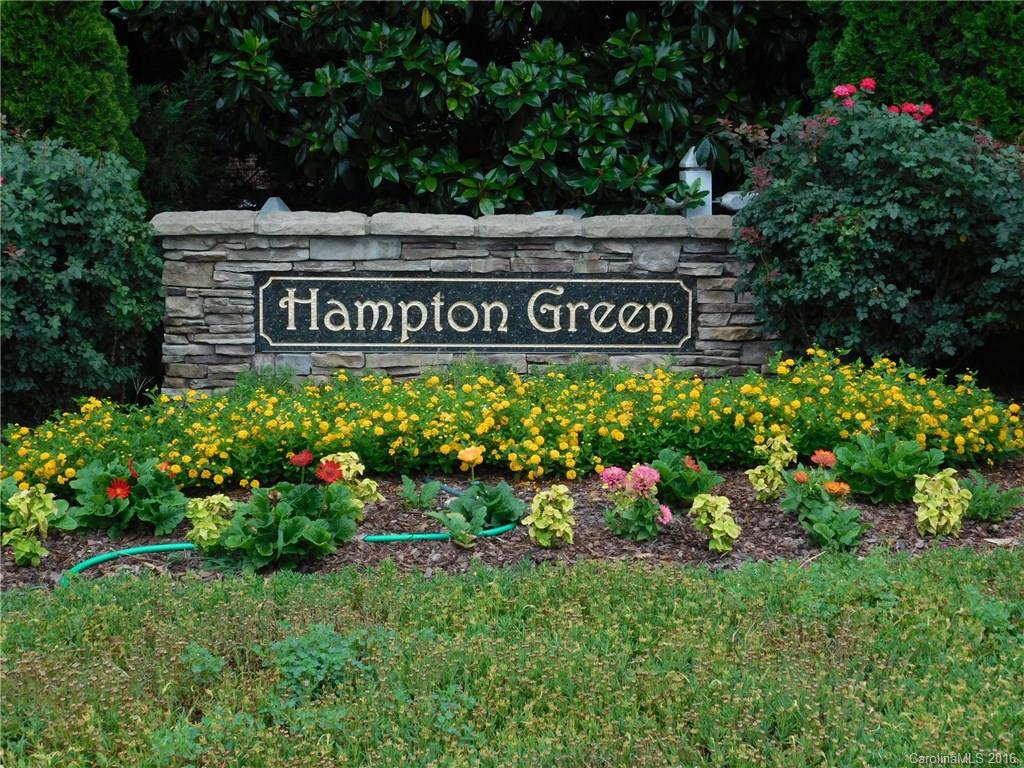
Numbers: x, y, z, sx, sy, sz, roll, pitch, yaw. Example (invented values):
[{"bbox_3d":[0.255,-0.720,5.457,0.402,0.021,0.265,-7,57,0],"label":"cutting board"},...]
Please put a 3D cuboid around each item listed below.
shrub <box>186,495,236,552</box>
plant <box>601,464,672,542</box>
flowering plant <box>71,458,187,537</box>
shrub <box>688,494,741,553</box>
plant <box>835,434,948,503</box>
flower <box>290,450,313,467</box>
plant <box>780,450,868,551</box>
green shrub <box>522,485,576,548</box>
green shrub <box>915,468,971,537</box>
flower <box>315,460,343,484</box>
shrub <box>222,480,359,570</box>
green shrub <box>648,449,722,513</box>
[{"bbox_3d":[-1.090,0.506,5.470,0.192,0.196,0.180,0,7,0],"label":"shrub"},{"bbox_3d":[0.460,0.441,5.570,0.261,0.269,0.240,0,7,0],"label":"plant"},{"bbox_3d":[-1.576,0.466,6.200,0.475,0.290,0.410,1,6,0],"label":"flowering plant"},{"bbox_3d":[0.783,0.539,5.830,0.200,0.210,0.185,1,6,0],"label":"shrub"},{"bbox_3d":[1.589,0.356,6.350,0.454,0.269,0.420,0,7,0],"label":"plant"},{"bbox_3d":[-0.807,0.286,5.800,0.093,0.050,0.085,1,6,0],"label":"flower"},{"bbox_3d":[1.222,0.456,5.900,0.345,0.360,0.320,1,6,0],"label":"plant"},{"bbox_3d":[0.137,0.485,5.520,0.194,0.220,0.180,0,7,0],"label":"green shrub"},{"bbox_3d":[1.735,0.482,6.080,0.225,0.265,0.205,1,6,0],"label":"green shrub"},{"bbox_3d":[-0.645,0.311,5.300,0.096,0.081,0.040,0,7,0],"label":"flower"},{"bbox_3d":[-0.844,0.540,5.720,0.530,0.300,0.460,1,6,0],"label":"shrub"},{"bbox_3d":[0.768,0.427,6.600,0.325,0.250,0.310,1,6,0],"label":"green shrub"}]

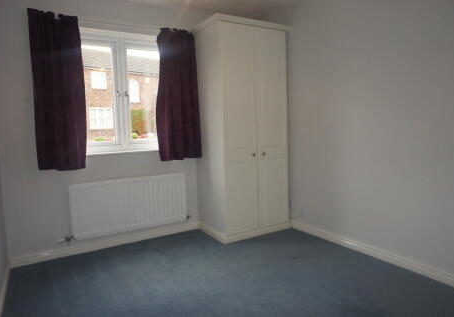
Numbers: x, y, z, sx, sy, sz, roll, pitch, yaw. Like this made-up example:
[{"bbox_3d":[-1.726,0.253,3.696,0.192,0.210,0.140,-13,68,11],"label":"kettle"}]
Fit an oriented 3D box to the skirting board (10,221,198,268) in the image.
[{"bbox_3d":[-1.121,0.856,3.228,1.796,0.080,0.019,-5,6,-30],"label":"skirting board"}]

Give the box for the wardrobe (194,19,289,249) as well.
[{"bbox_3d":[0.170,-0.292,3.533,0.880,2.223,0.606,-5,6,-30],"label":"wardrobe"}]

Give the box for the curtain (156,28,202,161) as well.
[{"bbox_3d":[-0.495,-0.652,3.337,0.429,1.323,0.128,-5,6,-30],"label":"curtain"}]

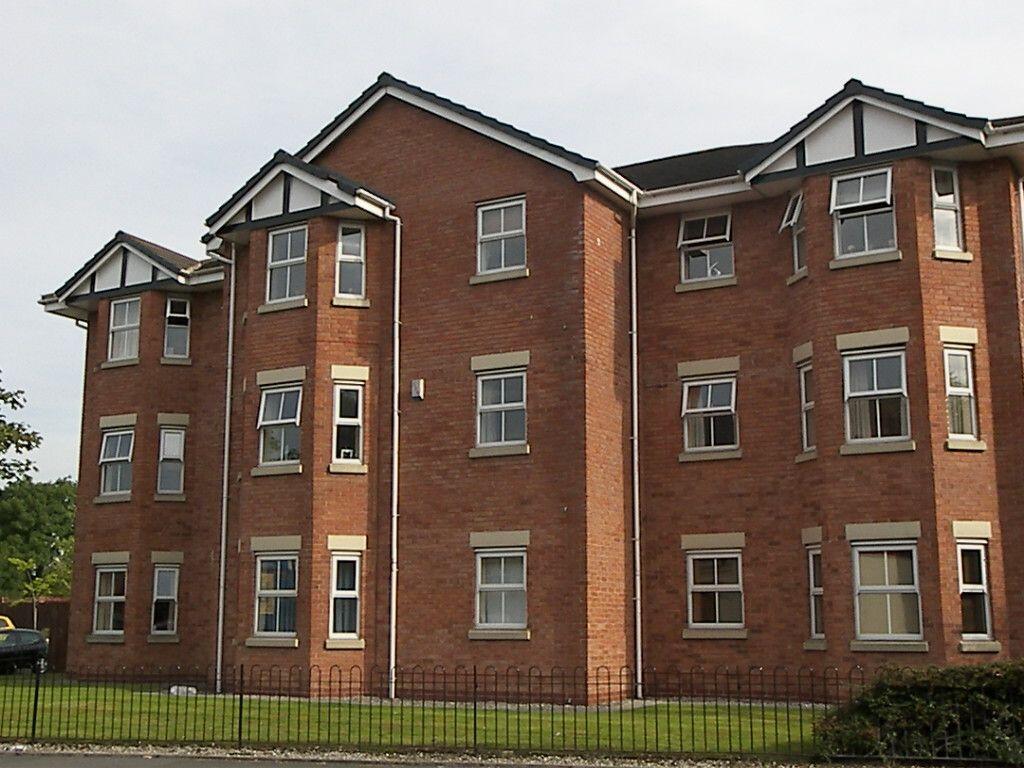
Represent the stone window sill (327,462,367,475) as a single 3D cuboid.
[{"bbox_3d":[-2.573,1.343,22.372,0.610,0.140,0.120,3,-10,-14],"label":"stone window sill"}]

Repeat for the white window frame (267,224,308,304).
[{"bbox_3d":[-3.653,-1.966,23.394,0.835,1.225,0.070,-6,-12,29],"label":"white window frame"}]

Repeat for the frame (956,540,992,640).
[{"bbox_3d":[6.273,2.798,19.264,0.460,1.325,0.090,2,-10,-11],"label":"frame"}]

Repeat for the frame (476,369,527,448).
[{"bbox_3d":[-0.139,0.377,21.567,0.880,1.180,0.080,-6,-11,30],"label":"frame"}]

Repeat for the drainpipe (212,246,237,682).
[{"bbox_3d":[-4.884,1.314,23.851,0.220,7.600,0.160,-6,-12,29],"label":"drainpipe"}]

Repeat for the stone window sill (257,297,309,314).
[{"bbox_3d":[-3.711,-1.244,23.142,1.051,0.130,0.150,-6,-12,34],"label":"stone window sill"}]

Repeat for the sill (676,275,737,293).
[{"bbox_3d":[3.070,-1.539,22.306,1.020,0.135,0.150,-6,-12,29],"label":"sill"}]

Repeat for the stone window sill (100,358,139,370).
[{"bbox_3d":[-7.680,-0.405,28.044,1.020,0.140,0.120,-6,-11,30],"label":"stone window sill"}]

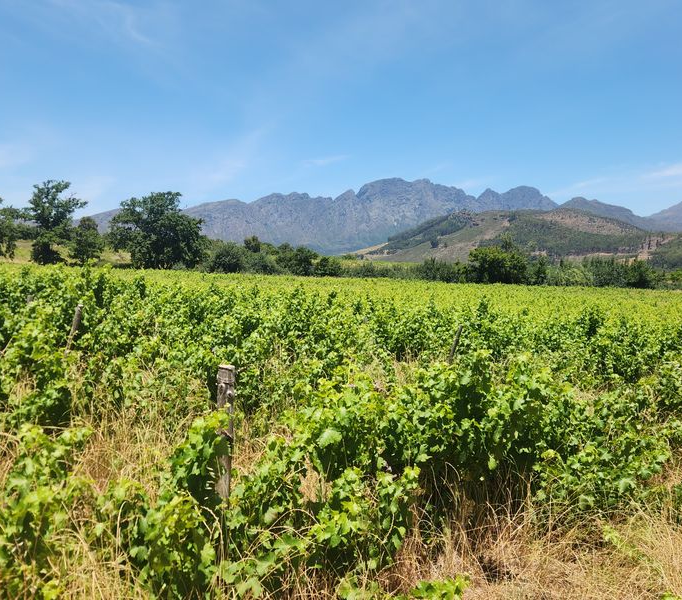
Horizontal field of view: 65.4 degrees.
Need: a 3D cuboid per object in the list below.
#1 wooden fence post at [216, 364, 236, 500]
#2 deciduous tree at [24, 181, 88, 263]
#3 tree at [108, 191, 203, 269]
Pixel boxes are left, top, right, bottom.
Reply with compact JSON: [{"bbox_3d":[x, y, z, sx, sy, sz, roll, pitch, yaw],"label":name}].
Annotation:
[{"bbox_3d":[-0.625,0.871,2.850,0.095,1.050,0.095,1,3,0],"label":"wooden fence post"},{"bbox_3d":[-32.230,-8.636,60.000,6.900,9.600,6.600,0,3,0],"label":"deciduous tree"},{"bbox_3d":[-20.079,-7.475,58.000,10.200,8.600,9.300,0,3,0],"label":"tree"}]

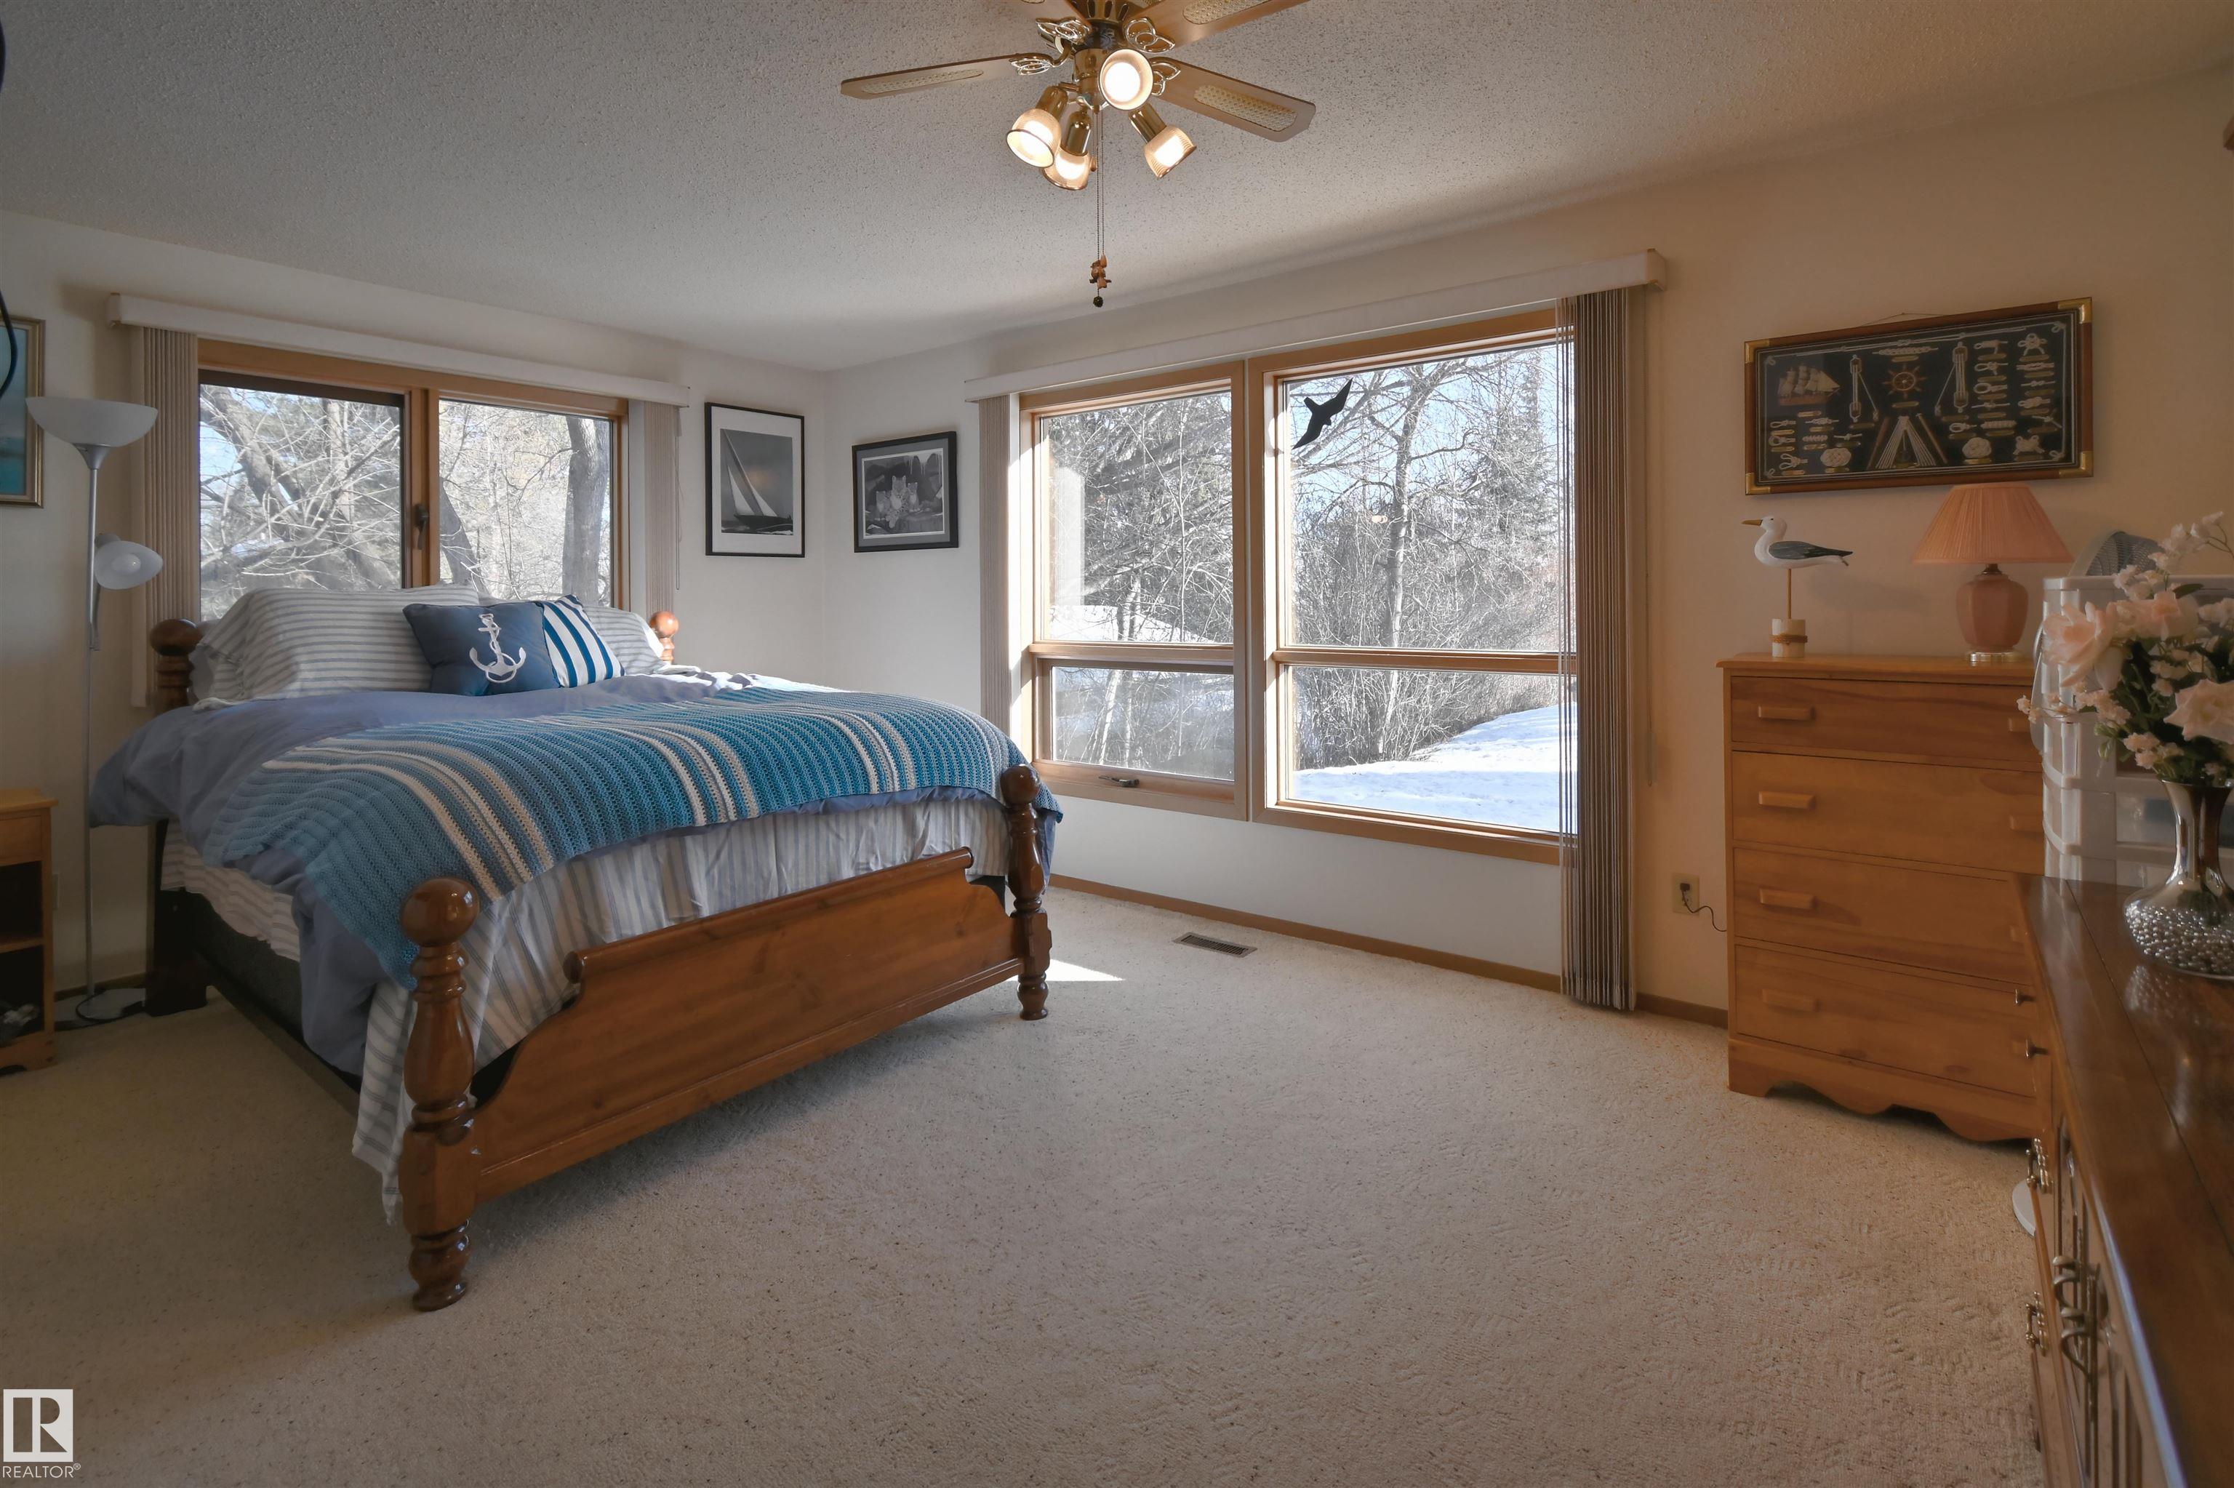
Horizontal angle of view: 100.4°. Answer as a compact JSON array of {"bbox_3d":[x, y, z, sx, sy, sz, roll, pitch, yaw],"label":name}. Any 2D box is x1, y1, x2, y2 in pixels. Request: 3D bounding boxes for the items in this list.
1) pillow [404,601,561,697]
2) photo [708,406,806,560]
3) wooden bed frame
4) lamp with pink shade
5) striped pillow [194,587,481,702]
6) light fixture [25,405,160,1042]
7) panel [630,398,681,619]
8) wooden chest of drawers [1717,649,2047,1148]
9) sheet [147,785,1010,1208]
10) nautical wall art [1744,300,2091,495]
[{"bbox_3d":[-2.056,-0.312,3.065,0.160,0.350,0.440,-28,-13,37],"label":"pillow"},{"bbox_3d":[-1.724,-1.249,4.464,0.030,0.700,0.498,4,8,42],"label":"photo"},{"bbox_3d":[-1.556,0.205,2.783,2.150,1.190,1.580,4,7,38],"label":"wooden bed frame"},{"bbox_3d":[1.972,-0.372,2.101,0.265,0.405,0.265,3,7,35],"label":"lamp with pink shade"},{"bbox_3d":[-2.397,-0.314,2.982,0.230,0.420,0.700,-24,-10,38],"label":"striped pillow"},{"bbox_3d":[-3.139,-0.134,2.854,0.290,1.850,0.300,4,7,41],"label":"light fixture"},{"bbox_3d":[-2.008,-0.923,4.089,0.100,1.190,0.200,4,8,42],"label":"panel"},{"bbox_3d":[1.875,0.332,2.238,0.690,1.050,0.400,3,7,35],"label":"wooden chest of drawers"},{"bbox_3d":[-1.546,0.363,2.780,2.000,0.640,1.520,4,7,38],"label":"sheet"},{"bbox_3d":[1.931,-0.838,2.281,0.650,0.410,0.040,3,7,35],"label":"nautical wall art"}]

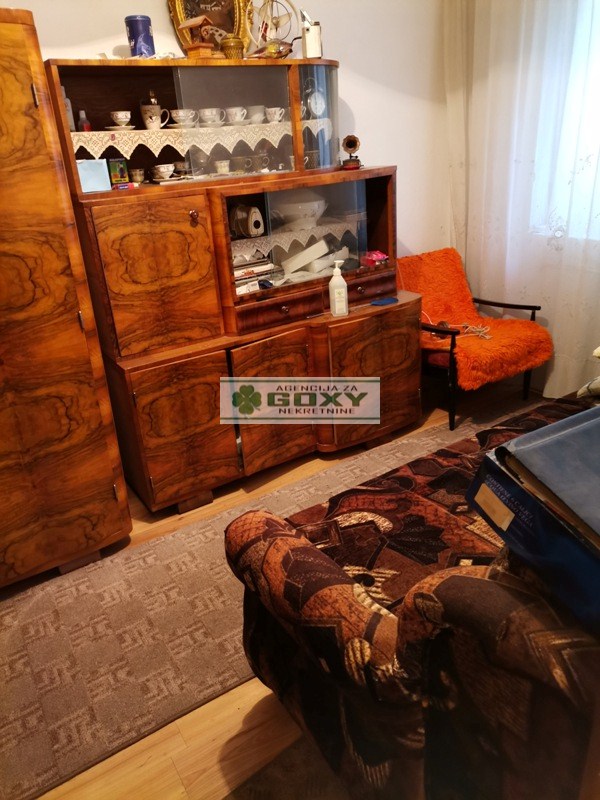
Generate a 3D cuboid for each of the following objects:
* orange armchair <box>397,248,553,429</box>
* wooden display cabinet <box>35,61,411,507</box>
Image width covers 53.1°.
[{"bbox_3d":[0.872,-0.370,3.314,0.656,0.816,0.723,-17,25,-28],"label":"orange armchair"},{"bbox_3d":[-0.141,-0.509,2.665,1.477,1.753,0.551,-18,27,-29],"label":"wooden display cabinet"}]

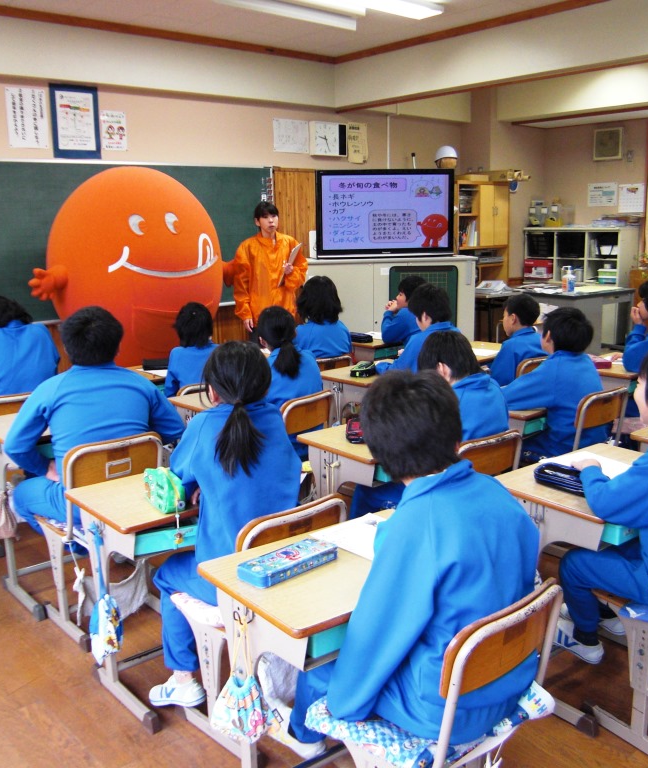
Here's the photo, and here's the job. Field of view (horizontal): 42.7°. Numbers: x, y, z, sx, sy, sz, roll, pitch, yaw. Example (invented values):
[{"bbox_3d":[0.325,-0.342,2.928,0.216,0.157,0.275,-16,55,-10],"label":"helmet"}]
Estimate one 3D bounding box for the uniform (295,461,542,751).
[{"bbox_3d":[0.138,0.555,1.905,0.534,0.846,0.655,-8,13,-31],"label":"uniform"}]

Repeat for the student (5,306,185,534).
[{"bbox_3d":[-0.845,0.269,2.922,0.560,1.100,0.620,-10,14,-37],"label":"student"}]

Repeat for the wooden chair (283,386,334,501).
[{"bbox_3d":[-0.167,0.384,3.782,0.453,0.675,0.388,8,15,41],"label":"wooden chair"}]

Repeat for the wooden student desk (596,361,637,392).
[{"bbox_3d":[1.600,0.208,4.326,0.621,0.639,0.429,-10,14,-38],"label":"wooden student desk"}]

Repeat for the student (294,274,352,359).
[{"bbox_3d":[-0.079,-0.050,4.612,0.383,1.107,0.642,-9,14,-34],"label":"student"}]

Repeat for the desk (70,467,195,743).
[{"bbox_3d":[-0.397,0.613,2.579,0.621,0.615,0.429,-10,14,-37],"label":"desk"}]

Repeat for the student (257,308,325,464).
[{"bbox_3d":[-0.213,0.198,3.596,0.420,1.120,0.580,-10,15,-38],"label":"student"}]

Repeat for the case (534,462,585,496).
[{"bbox_3d":[0.720,0.278,2.413,0.086,0.047,0.210,-10,14,-38],"label":"case"}]

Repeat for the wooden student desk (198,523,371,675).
[{"bbox_3d":[0.063,0.693,1.977,0.600,0.610,0.420,-10,14,-38],"label":"wooden student desk"}]

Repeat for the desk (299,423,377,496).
[{"bbox_3d":[0.280,0.492,3.044,0.621,0.642,0.429,-10,14,-38],"label":"desk"}]

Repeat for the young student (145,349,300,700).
[{"bbox_3d":[-0.289,0.426,2.414,0.443,1.128,0.604,-9,13,-33],"label":"young student"}]

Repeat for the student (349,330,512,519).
[{"bbox_3d":[0.296,0.305,2.756,0.500,1.060,0.640,-10,14,-37],"label":"student"}]

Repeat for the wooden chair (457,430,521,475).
[{"bbox_3d":[0.408,0.497,3.029,0.370,0.730,0.460,-10,14,-35],"label":"wooden chair"}]

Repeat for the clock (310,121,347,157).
[{"bbox_3d":[0.045,-2.350,7.986,0.420,0.310,0.080,-11,15,-41],"label":"clock"}]

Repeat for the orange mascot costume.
[{"bbox_3d":[-1.337,-0.596,5.922,1.480,1.840,1.200,-10,14,-38],"label":"orange mascot costume"}]

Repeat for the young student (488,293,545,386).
[{"bbox_3d":[0.914,-0.025,4.525,0.430,1.000,0.620,-10,14,-37],"label":"young student"}]

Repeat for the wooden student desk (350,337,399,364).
[{"bbox_3d":[0.417,0.017,5.418,0.621,0.639,0.429,-10,14,-38],"label":"wooden student desk"}]

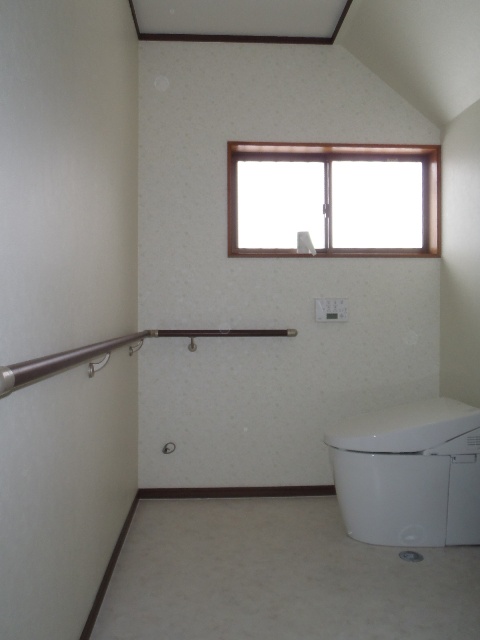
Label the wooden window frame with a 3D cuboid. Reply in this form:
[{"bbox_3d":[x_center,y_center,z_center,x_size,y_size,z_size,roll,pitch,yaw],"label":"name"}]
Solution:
[{"bbox_3d":[0.507,-0.638,2.820,1.155,0.612,0.130,0,1,-3],"label":"wooden window frame"}]

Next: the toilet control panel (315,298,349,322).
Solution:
[{"bbox_3d":[0.491,-0.050,2.765,0.178,0.127,0.022,0,1,-3],"label":"toilet control panel"}]

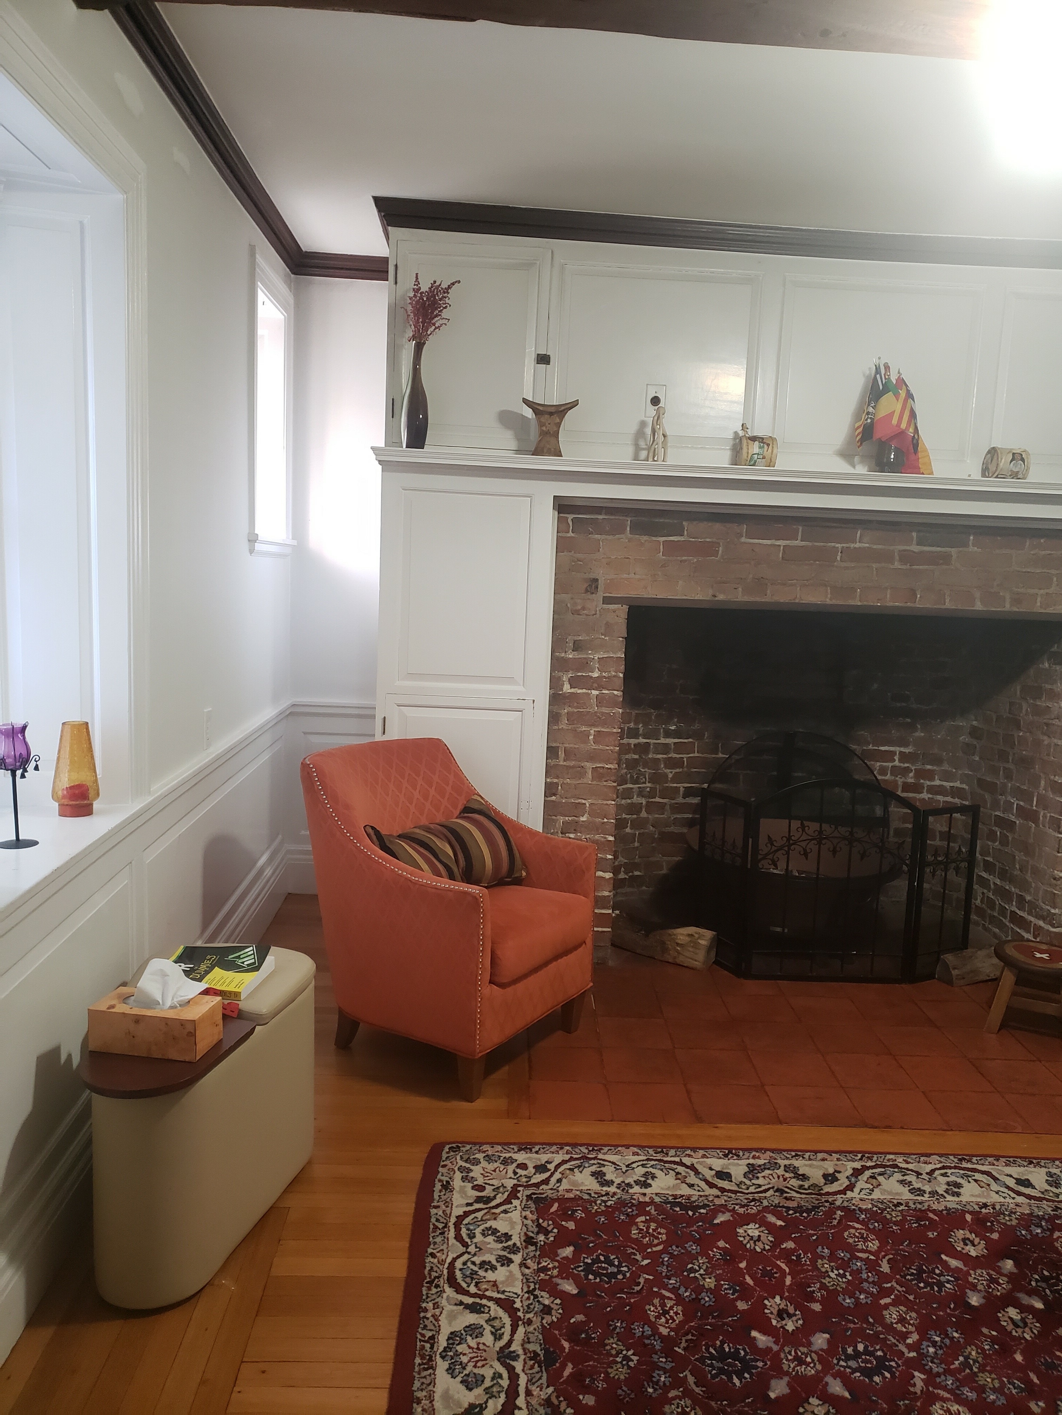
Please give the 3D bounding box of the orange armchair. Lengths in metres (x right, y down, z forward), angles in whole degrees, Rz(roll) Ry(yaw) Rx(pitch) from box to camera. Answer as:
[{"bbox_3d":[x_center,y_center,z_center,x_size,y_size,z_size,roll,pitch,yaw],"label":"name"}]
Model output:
[{"bbox_3d":[-0.256,0.580,3.283,0.715,0.867,0.667,8,9,32],"label":"orange armchair"}]

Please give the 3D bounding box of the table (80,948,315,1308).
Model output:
[{"bbox_3d":[-0.738,0.875,2.310,0.417,0.494,0.678,3,8,5],"label":"table"}]

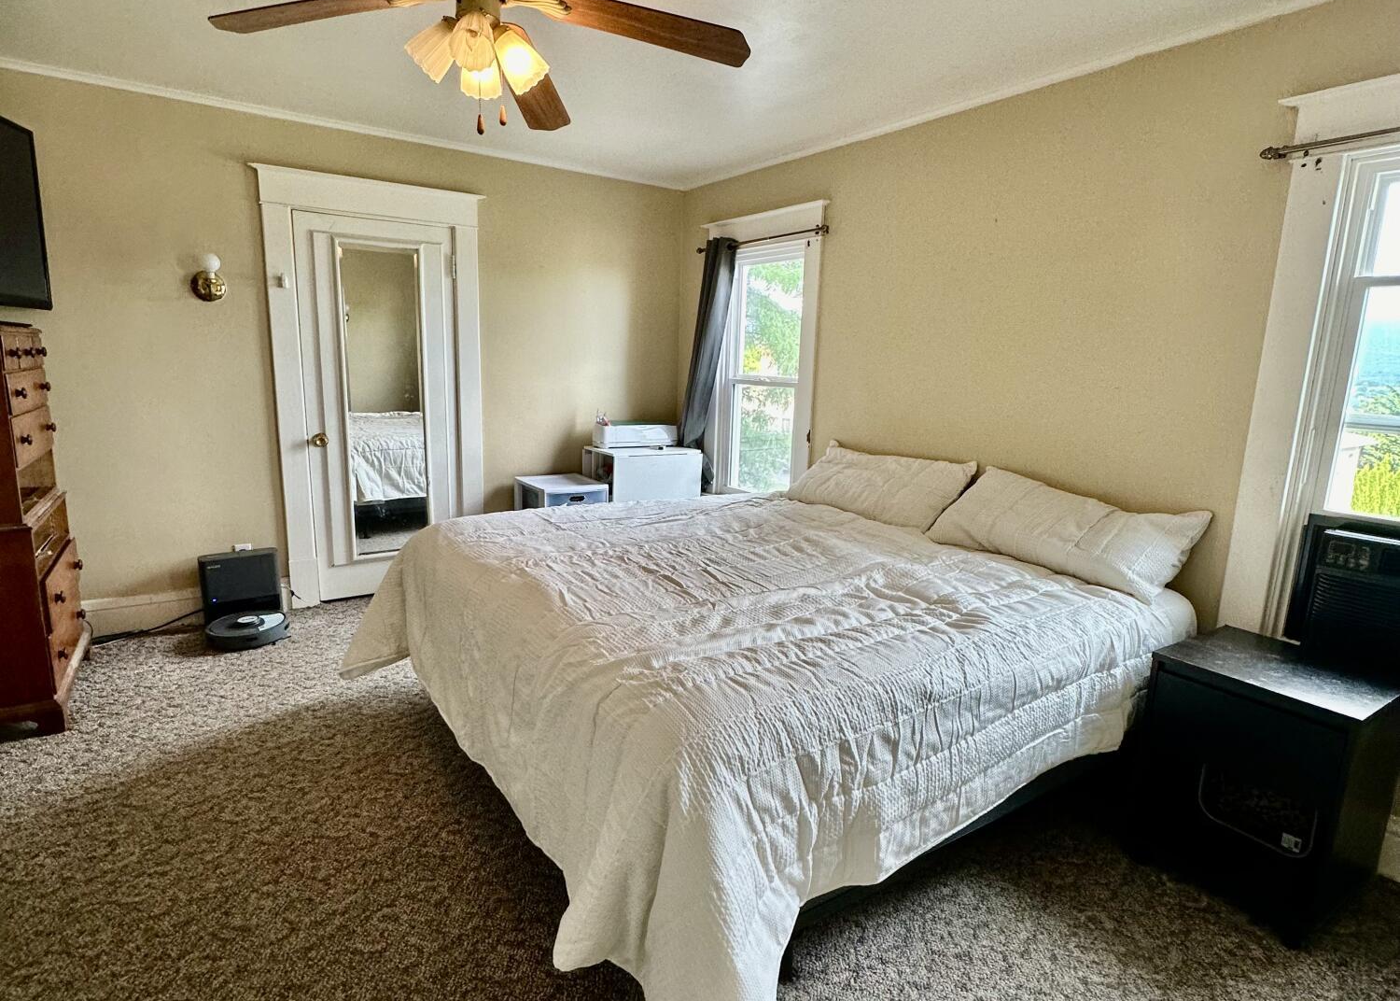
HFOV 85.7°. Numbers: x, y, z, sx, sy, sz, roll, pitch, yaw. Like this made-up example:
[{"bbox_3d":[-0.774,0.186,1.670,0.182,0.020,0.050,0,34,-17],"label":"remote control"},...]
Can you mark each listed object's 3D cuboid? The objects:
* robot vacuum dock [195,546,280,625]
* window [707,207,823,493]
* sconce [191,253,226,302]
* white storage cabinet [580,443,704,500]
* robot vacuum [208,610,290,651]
[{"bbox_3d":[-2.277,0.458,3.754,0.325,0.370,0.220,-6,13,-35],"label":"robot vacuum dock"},{"bbox_3d":[0.336,-0.803,4.495,0.120,1.680,1.050,-6,13,-34],"label":"window"},{"bbox_3d":[-2.311,-1.050,3.557,0.135,0.220,0.110,-6,13,-34],"label":"sconce"},{"bbox_3d":[-0.383,0.073,4.890,0.575,0.800,0.460,-4,12,-30],"label":"white storage cabinet"},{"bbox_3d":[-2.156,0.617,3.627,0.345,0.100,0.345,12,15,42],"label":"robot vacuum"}]

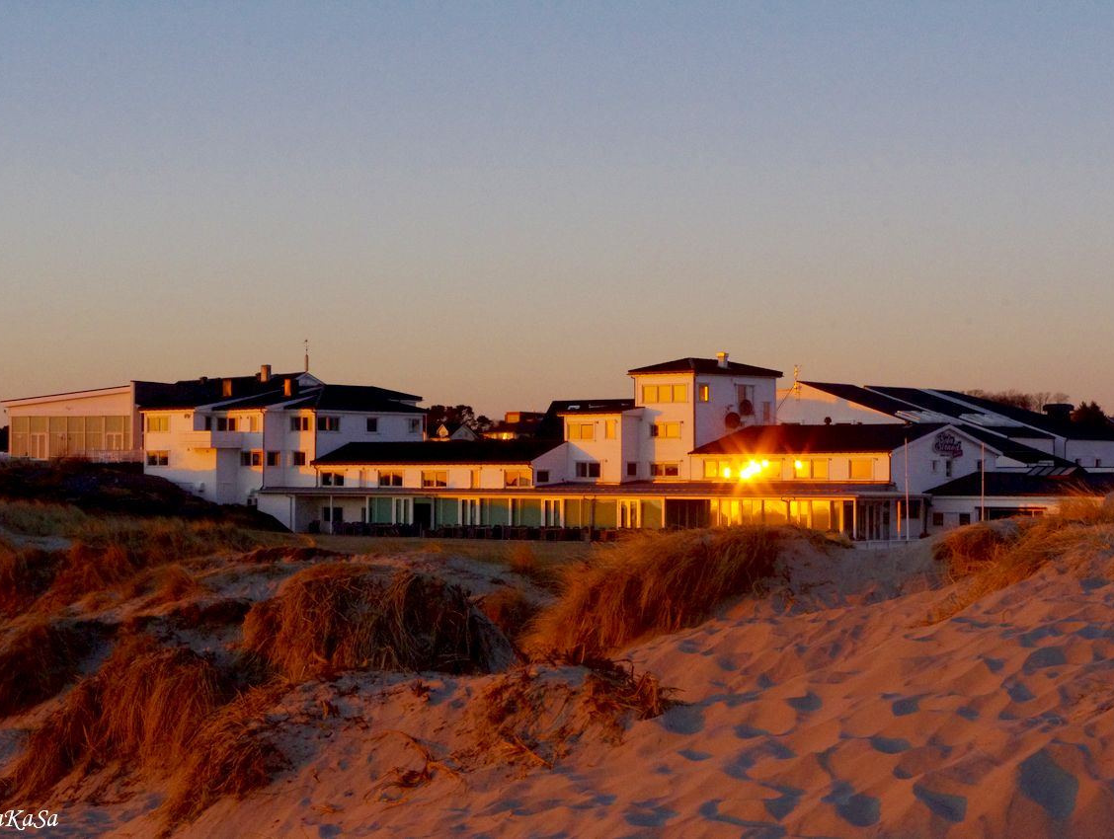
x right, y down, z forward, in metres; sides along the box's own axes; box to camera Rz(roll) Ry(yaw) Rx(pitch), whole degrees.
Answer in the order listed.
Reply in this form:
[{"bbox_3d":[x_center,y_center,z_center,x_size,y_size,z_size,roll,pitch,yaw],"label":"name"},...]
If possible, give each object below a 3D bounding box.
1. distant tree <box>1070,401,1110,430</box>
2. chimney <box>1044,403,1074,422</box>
[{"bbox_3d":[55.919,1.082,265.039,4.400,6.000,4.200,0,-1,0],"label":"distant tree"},{"bbox_3d":[46.647,-0.516,235.067,2.750,2.000,2.700,0,-1,0],"label":"chimney"}]

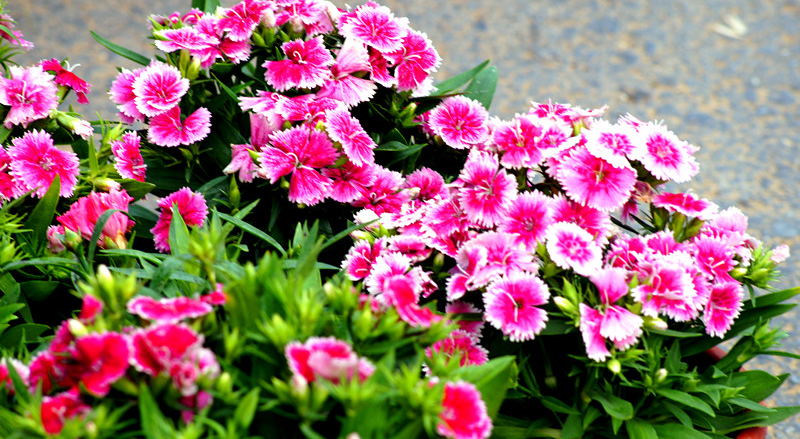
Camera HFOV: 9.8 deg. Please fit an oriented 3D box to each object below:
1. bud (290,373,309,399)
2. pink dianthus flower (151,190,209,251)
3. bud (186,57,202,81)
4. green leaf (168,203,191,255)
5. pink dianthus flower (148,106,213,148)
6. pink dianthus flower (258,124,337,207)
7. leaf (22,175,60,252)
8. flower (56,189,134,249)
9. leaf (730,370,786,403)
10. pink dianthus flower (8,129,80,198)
[{"bbox_3d":[-0.049,0.081,2.270,0.009,0.013,0.009,-2,30,2],"label":"bud"},{"bbox_3d":[-0.122,0.001,2.580,0.034,0.015,0.036,23,79,28],"label":"pink dianthus flower"},{"bbox_3d":[-0.117,-0.086,2.660,0.007,0.015,0.007,26,18,0],"label":"bud"},{"bbox_3d":[-0.114,0.005,2.400,0.011,0.029,0.006,-2,21,-6],"label":"green leaf"},{"bbox_3d":[-0.124,-0.053,2.640,0.036,0.014,0.034,-6,44,-8],"label":"pink dianthus flower"},{"bbox_3d":[-0.054,-0.028,2.450,0.043,0.016,0.043,0,78,0],"label":"pink dianthus flower"},{"bbox_3d":[-0.187,-0.003,2.440,0.014,0.043,0.007,21,15,7],"label":"leaf"},{"bbox_3d":[-0.159,-0.001,2.430,0.040,0.028,0.033,-26,6,10],"label":"flower"},{"bbox_3d":[0.197,0.092,2.570,0.036,0.008,0.020,-9,41,-6],"label":"leaf"},{"bbox_3d":[-0.187,-0.029,2.450,0.037,0.016,0.037,3,79,4],"label":"pink dianthus flower"}]

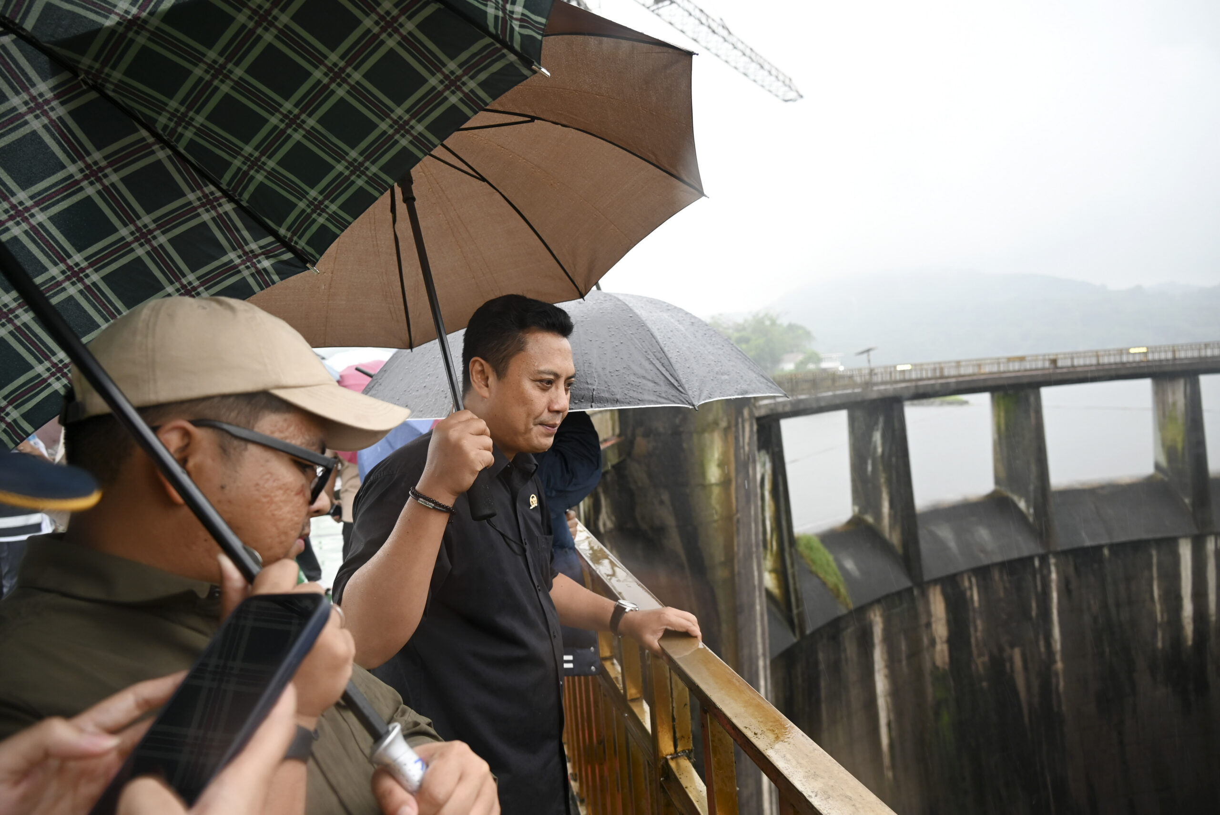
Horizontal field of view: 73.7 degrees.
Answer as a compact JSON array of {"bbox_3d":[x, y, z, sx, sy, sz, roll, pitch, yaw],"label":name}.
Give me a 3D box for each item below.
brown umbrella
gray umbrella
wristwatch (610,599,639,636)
[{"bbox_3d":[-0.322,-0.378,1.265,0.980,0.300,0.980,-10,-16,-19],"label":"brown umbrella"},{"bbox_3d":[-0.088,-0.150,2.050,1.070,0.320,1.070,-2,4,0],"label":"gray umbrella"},{"bbox_3d":[0.024,0.355,1.370,0.042,0.056,0.062,12,-4,38],"label":"wristwatch"}]

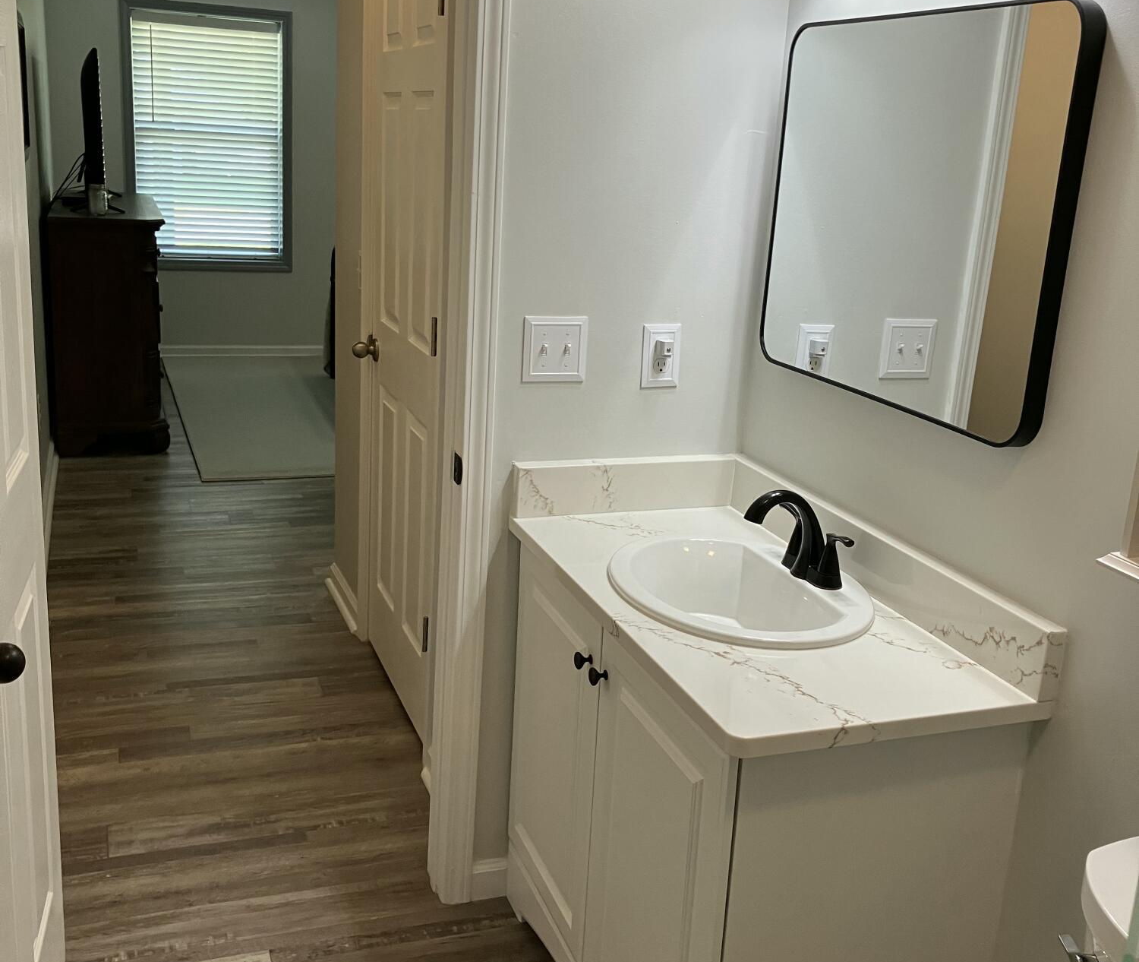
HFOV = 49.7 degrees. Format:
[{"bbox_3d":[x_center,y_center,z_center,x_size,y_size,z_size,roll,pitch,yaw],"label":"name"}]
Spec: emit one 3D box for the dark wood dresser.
[{"bbox_3d":[-2.346,-0.858,6.266,0.482,1.077,1.656,-3,17,-20],"label":"dark wood dresser"}]

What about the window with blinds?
[{"bbox_3d":[-2.218,-2.114,7.652,0.958,1.566,0.060,-3,17,-20],"label":"window with blinds"}]

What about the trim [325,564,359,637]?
[{"bbox_3d":[-0.755,0.377,4.103,0.034,0.085,0.479,-3,17,-20],"label":"trim"}]

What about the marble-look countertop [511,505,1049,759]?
[{"bbox_3d":[0.279,0.202,2.047,0.503,0.029,0.933,-3,17,-20],"label":"marble-look countertop"}]

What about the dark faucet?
[{"bbox_3d":[0.365,0.089,2.064,0.168,0.158,0.200,-3,17,-20],"label":"dark faucet"}]

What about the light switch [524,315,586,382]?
[{"bbox_3d":[-0.024,-0.245,2.305,0.123,0.125,0.016,-3,17,-20],"label":"light switch"}]

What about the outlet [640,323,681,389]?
[{"bbox_3d":[0.181,-0.240,2.386,0.078,0.126,0.016,-3,17,-20],"label":"outlet"}]

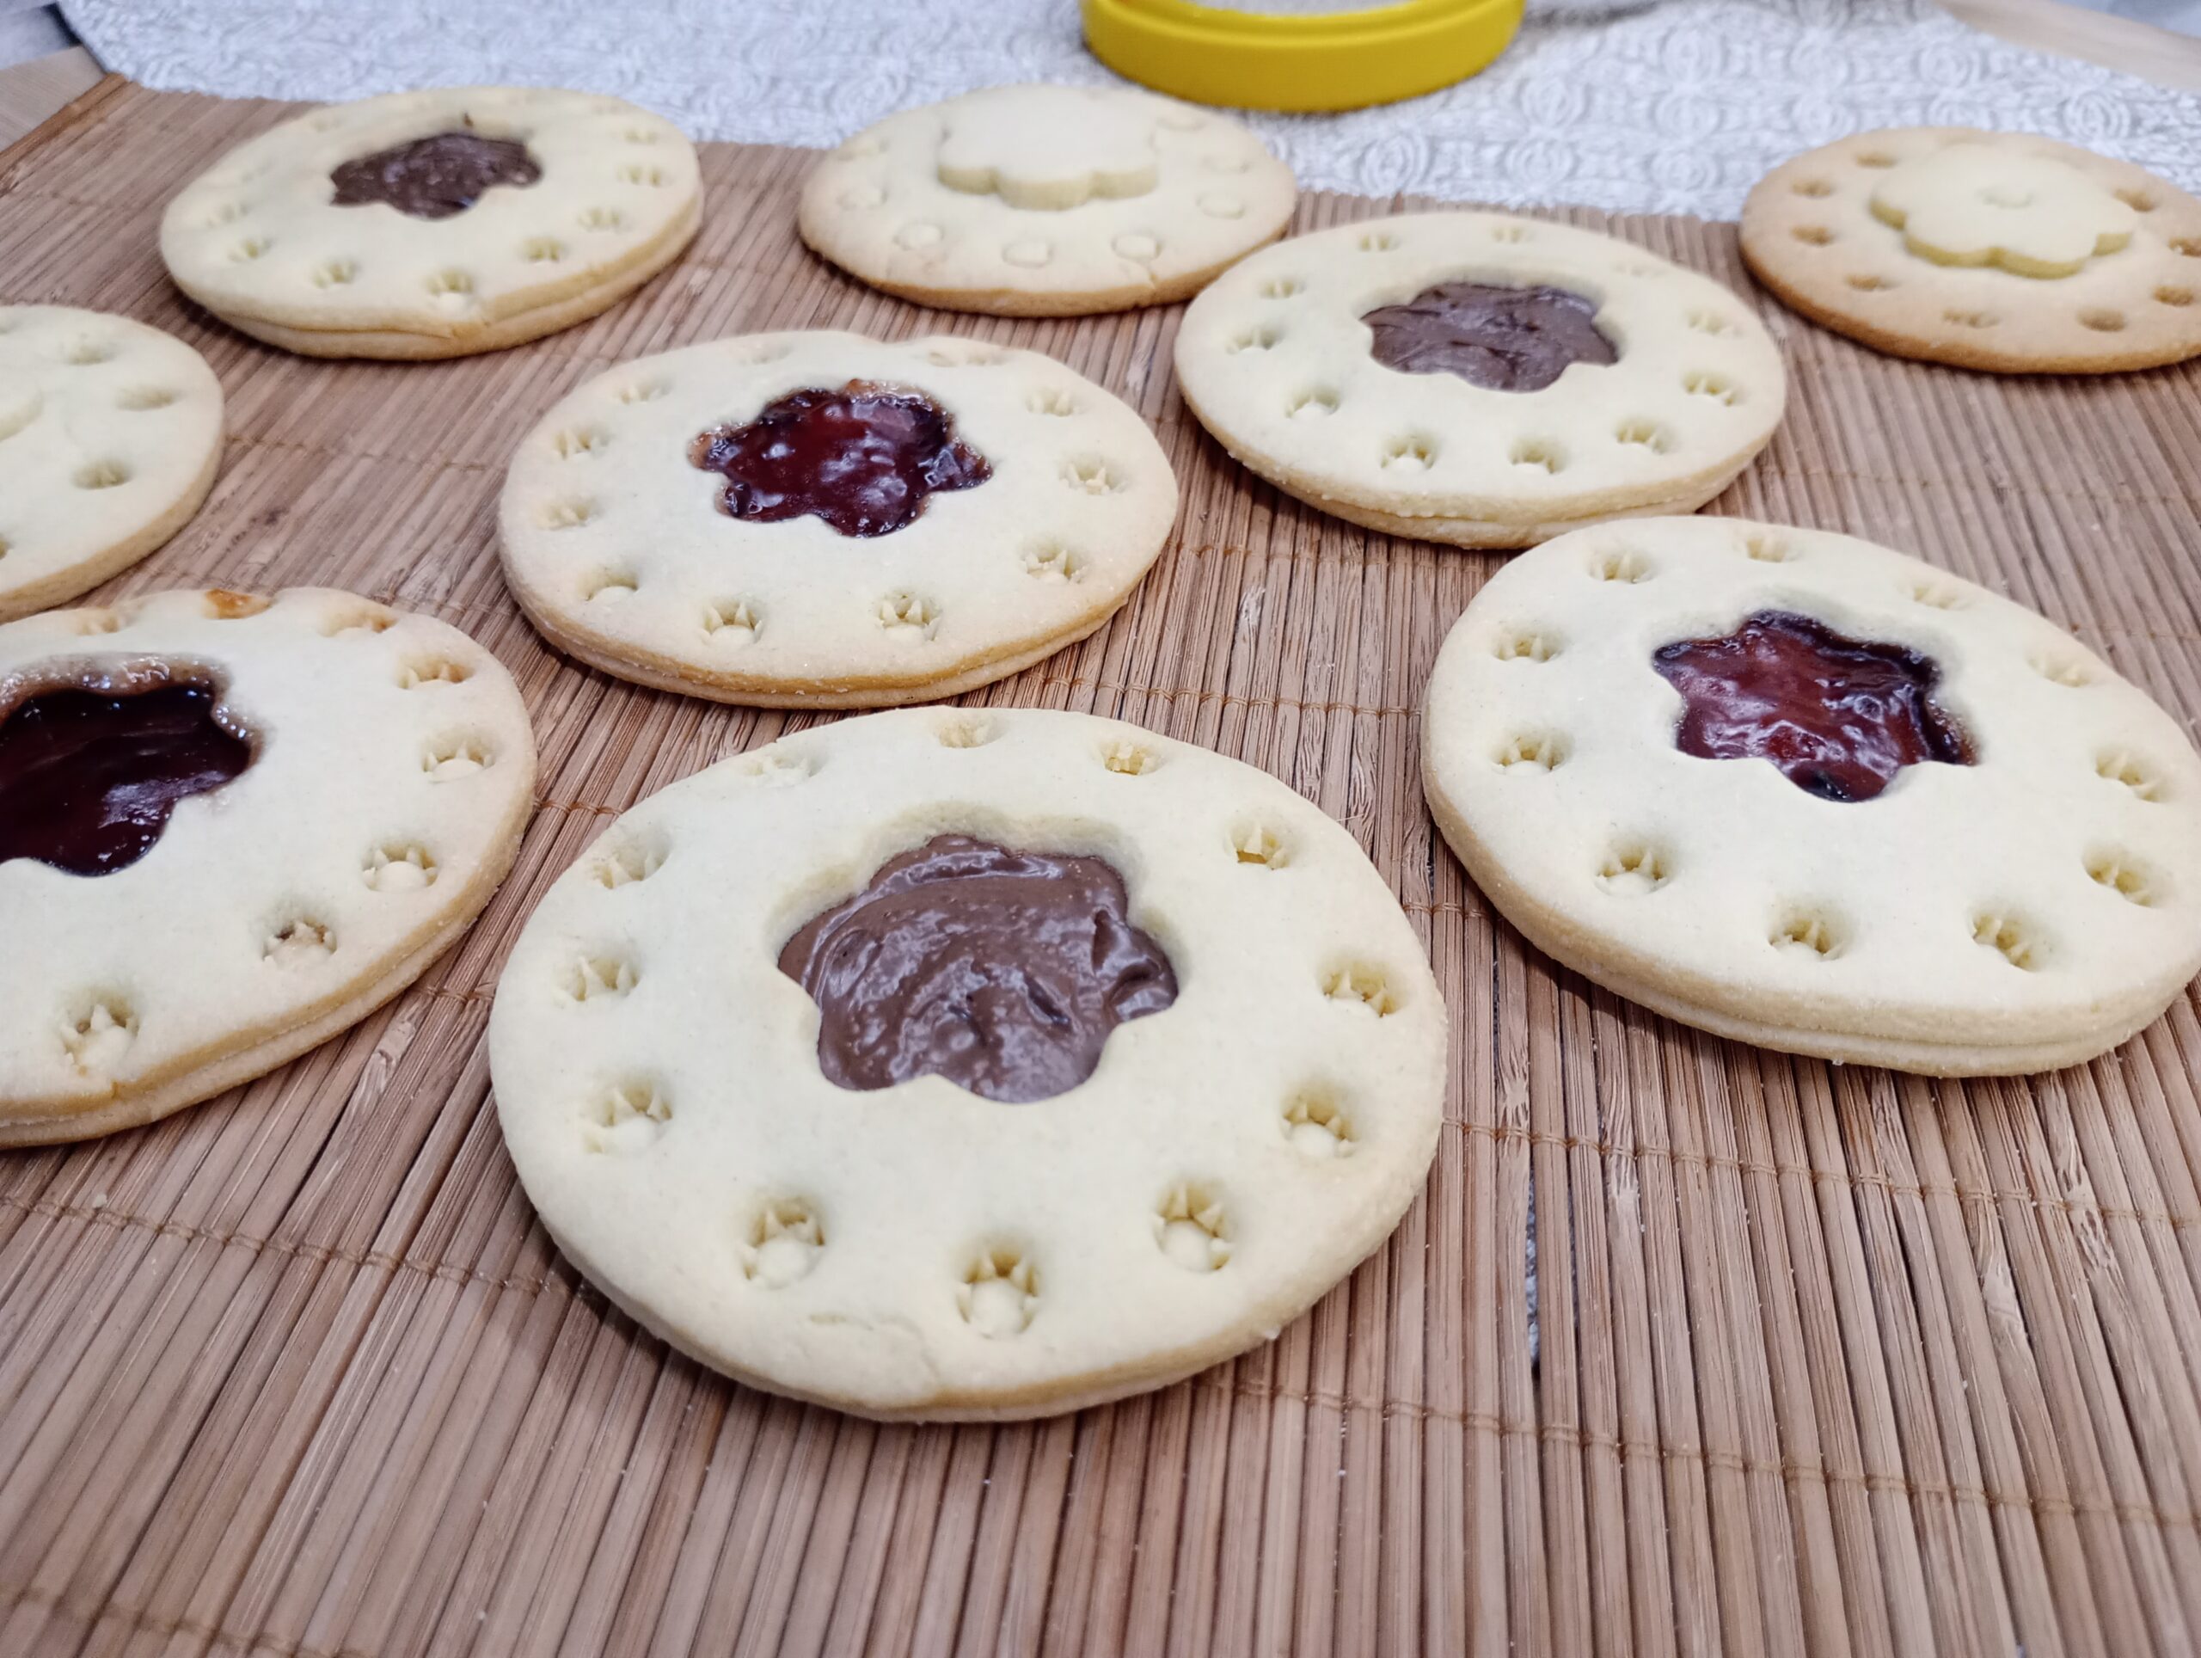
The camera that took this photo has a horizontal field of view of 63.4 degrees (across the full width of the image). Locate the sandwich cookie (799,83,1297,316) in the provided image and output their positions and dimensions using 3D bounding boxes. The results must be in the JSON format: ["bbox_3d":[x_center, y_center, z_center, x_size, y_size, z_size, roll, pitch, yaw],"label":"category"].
[{"bbox_3d":[-0.008,-0.106,0.291,0.082,0.009,0.082,0,42,0],"label":"sandwich cookie"}]

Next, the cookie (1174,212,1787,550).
[{"bbox_3d":[0.052,-0.065,0.247,0.082,0.009,0.082,0,42,0],"label":"cookie"}]

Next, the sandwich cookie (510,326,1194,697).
[{"bbox_3d":[-0.032,-0.043,0.223,0.083,0.008,0.083,0,42,0],"label":"sandwich cookie"}]

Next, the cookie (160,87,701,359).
[{"bbox_3d":[-0.103,-0.098,0.280,0.082,0.009,0.082,0,42,0],"label":"cookie"}]

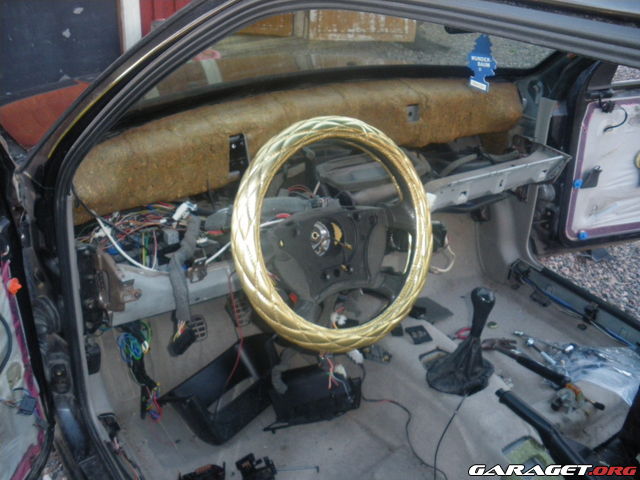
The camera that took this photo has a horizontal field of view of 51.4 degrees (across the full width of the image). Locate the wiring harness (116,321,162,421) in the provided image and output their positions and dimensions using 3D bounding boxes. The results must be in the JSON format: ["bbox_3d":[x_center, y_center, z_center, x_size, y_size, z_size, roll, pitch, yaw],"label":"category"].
[{"bbox_3d":[-0.365,0.264,1.345,0.070,0.230,0.065,-17,34,-27],"label":"wiring harness"}]

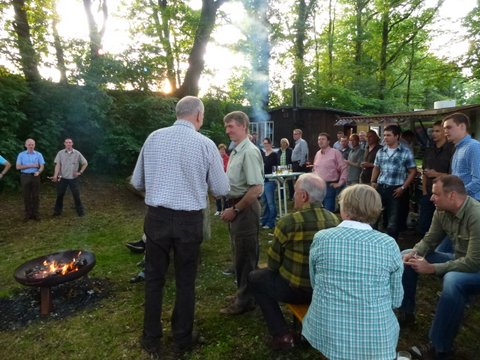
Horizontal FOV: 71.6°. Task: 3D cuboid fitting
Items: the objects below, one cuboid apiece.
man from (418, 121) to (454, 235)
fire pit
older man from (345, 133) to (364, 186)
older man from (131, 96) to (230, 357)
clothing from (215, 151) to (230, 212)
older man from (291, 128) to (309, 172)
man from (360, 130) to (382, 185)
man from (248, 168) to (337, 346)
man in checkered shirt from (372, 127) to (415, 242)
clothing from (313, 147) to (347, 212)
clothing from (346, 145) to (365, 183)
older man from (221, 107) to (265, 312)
[{"bbox_3d":[2.420,0.198,4.071,0.370,1.780,0.520,-2,4,-31],"label":"man"},{"bbox_3d":[-1.640,0.963,3.089,0.700,0.380,0.700,0,4,0],"label":"fire pit"},{"bbox_3d":[1.970,0.124,5.520,0.360,1.740,0.500,-3,5,-35],"label":"older man"},{"bbox_3d":[-0.410,0.302,2.384,0.660,1.790,0.430,0,4,-3],"label":"older man"},{"bbox_3d":[-0.418,0.054,7.722,0.450,1.380,0.300,1,4,15],"label":"clothing"},{"bbox_3d":[1.518,-0.389,8.493,0.380,1.800,0.520,-2,5,-32],"label":"older man"},{"bbox_3d":[2.287,0.049,5.767,0.420,1.800,0.520,-3,5,-38],"label":"man"},{"bbox_3d":[0.420,0.568,2.372,0.560,1.260,0.760,-3,5,-43],"label":"man"},{"bbox_3d":[1.960,0.190,4.271,0.570,1.770,0.350,3,5,43],"label":"man in checkered shirt"},{"bbox_3d":[1.460,0.223,5.428,0.360,1.500,0.550,-4,5,-42],"label":"clothing"},{"bbox_3d":[2.124,0.100,6.121,0.400,1.480,0.500,-4,5,-44],"label":"clothing"},{"bbox_3d":[0.032,0.284,3.047,0.440,1.810,0.520,-1,4,-13],"label":"older man"}]

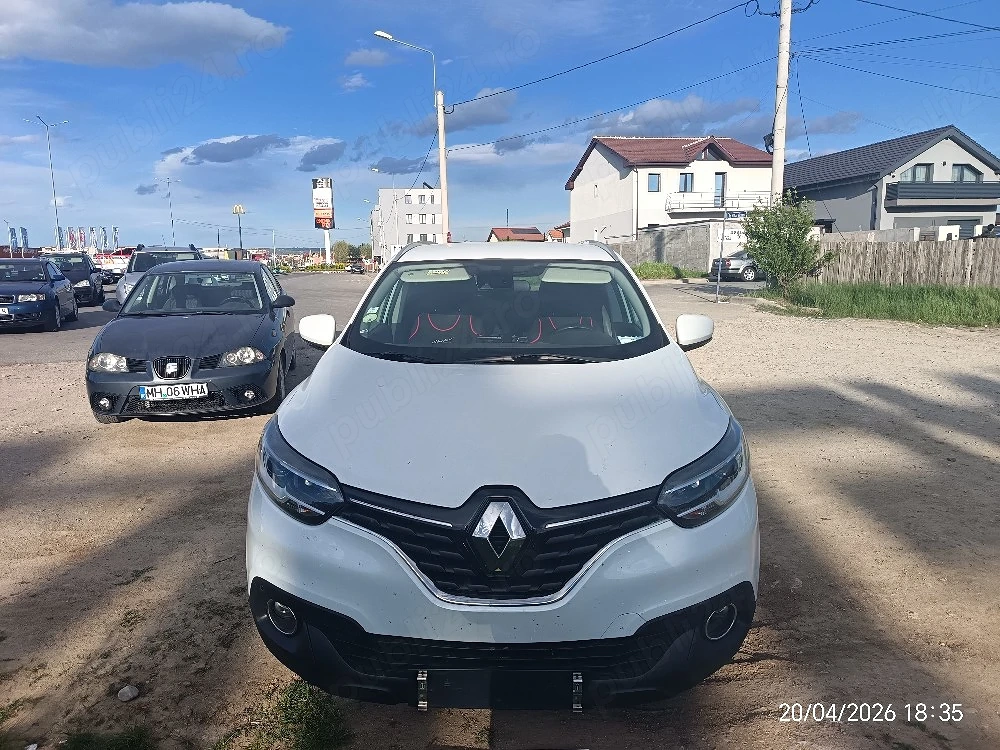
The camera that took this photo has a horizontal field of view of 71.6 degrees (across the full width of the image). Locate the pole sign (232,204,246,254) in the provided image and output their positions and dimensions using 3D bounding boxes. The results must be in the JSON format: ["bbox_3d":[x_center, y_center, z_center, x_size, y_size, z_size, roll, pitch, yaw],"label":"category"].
[{"bbox_3d":[-49.708,-27.508,132.221,2.300,10.300,0.600,-2,10,-10],"label":"pole sign"}]

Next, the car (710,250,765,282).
[{"bbox_3d":[11.211,-4.687,28.791,4.550,1.450,1.740,-2,11,-7],"label":"car"}]

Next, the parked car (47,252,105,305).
[{"bbox_3d":[-13.423,-2.989,21.506,1.780,1.490,4.250,-4,11,-24],"label":"parked car"}]

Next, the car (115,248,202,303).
[{"bbox_3d":[-6.732,-1.777,14.293,1.780,1.600,4.400,-5,11,-22],"label":"car"}]

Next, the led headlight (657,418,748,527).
[{"bbox_3d":[0.659,0.311,2.230,0.390,0.250,0.500,0,10,1],"label":"led headlight"}]

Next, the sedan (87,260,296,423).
[{"bbox_3d":[-3.161,-0.501,7.526,1.740,1.440,3.960,-3,10,-14],"label":"sedan"}]

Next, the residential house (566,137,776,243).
[{"bbox_3d":[12.469,-13.218,52.705,11.021,9.201,15.488,-3,11,-9],"label":"residential house"}]

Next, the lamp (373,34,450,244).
[{"bbox_3d":[-3.699,-8.962,29.694,2.804,10.611,0.400,-3,11,-10],"label":"lamp"}]

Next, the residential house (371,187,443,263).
[{"bbox_3d":[-14.486,-23.458,109.587,11.300,12.200,12.000,-1,10,-4],"label":"residential house"}]

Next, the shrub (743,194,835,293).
[{"bbox_3d":[8.308,-3.728,19.985,2.652,2.979,2.600,-1,11,0],"label":"shrub"}]

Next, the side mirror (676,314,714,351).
[{"bbox_3d":[0.971,-0.217,3.473,0.195,0.180,0.140,-1,11,0],"label":"side mirror"}]

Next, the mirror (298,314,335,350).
[{"bbox_3d":[-0.879,-0.211,3.436,0.200,0.180,0.160,0,10,1],"label":"mirror"}]

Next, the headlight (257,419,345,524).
[{"bbox_3d":[-0.636,0.308,2.253,0.390,0.250,0.500,0,10,1],"label":"headlight"}]

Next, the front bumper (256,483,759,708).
[{"bbox_3d":[0.003,0.630,2.208,1.780,0.620,0.560,0,10,1],"label":"front bumper"}]

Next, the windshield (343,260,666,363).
[{"bbox_3d":[0.022,-0.300,3.347,1.500,0.130,0.861,-1,40,0],"label":"windshield"}]

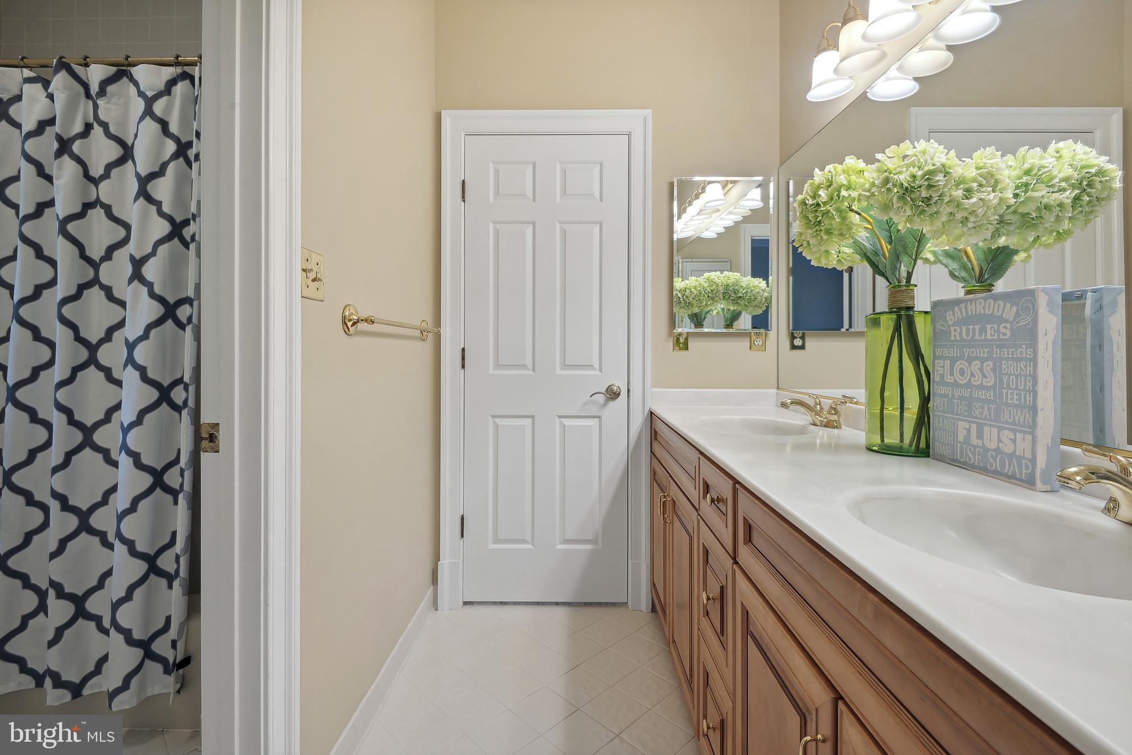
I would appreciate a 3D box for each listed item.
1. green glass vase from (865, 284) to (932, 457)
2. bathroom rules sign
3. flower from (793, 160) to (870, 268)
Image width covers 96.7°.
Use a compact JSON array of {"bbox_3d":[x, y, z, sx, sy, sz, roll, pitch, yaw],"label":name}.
[{"bbox_3d":[0.824,-0.024,1.237,0.147,0.408,0.147,0,1,0],"label":"green glass vase"},{"bbox_3d":[0.847,0.013,1.012,0.038,0.356,0.279,0,1,3],"label":"bathroom rules sign"},{"bbox_3d":[0.668,-0.412,1.255,0.185,0.245,0.190,1,2,24],"label":"flower"}]

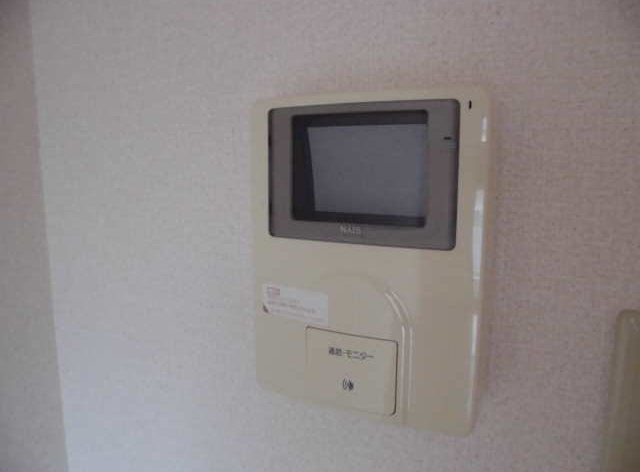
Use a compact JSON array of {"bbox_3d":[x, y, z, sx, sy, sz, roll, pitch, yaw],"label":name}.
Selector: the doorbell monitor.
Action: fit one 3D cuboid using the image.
[{"bbox_3d":[0.034,0.014,0.337,0.158,0.214,0.050,4,9,23],"label":"doorbell monitor"}]

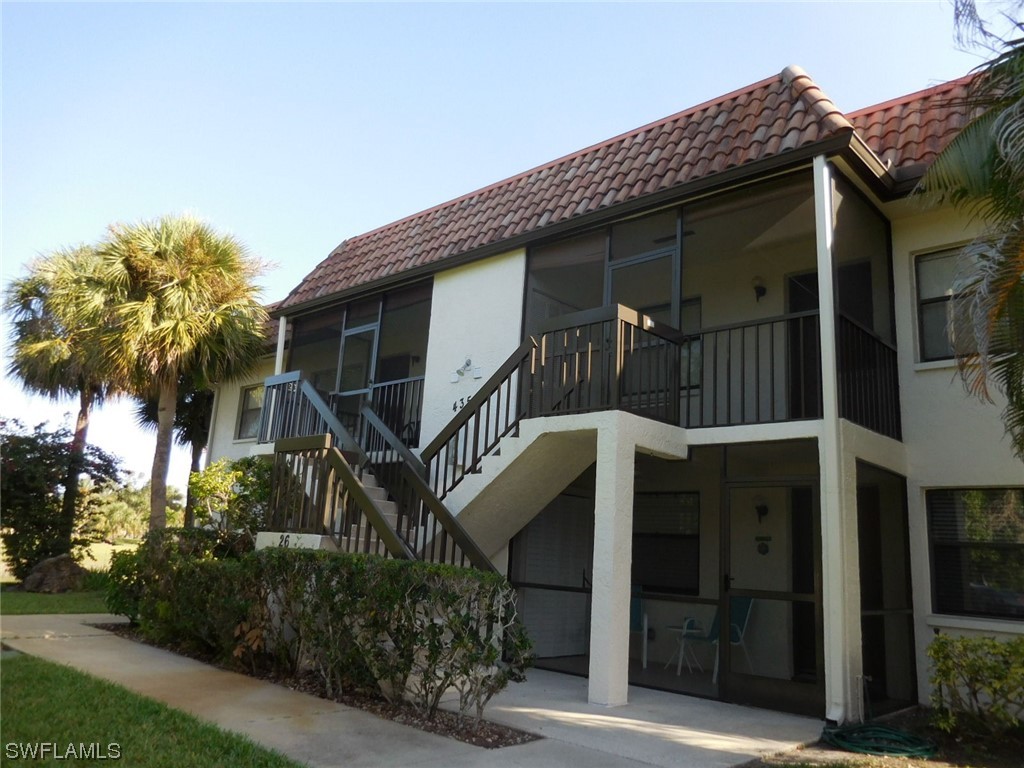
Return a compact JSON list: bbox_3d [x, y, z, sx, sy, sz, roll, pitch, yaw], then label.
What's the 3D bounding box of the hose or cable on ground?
[{"bbox_3d":[2.980,2.895,6.062,0.880,0.090,0.760,-1,-12,21],"label":"hose or cable on ground"}]

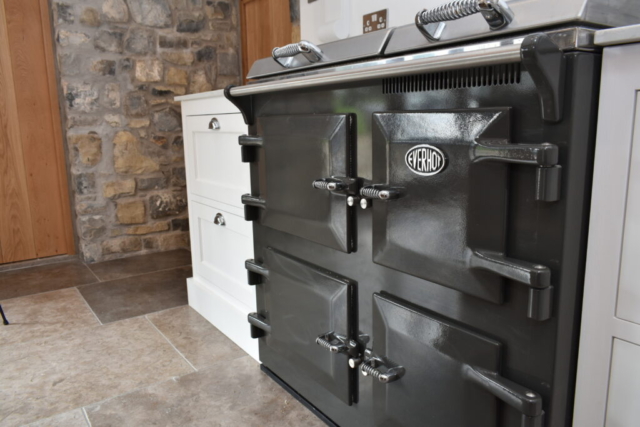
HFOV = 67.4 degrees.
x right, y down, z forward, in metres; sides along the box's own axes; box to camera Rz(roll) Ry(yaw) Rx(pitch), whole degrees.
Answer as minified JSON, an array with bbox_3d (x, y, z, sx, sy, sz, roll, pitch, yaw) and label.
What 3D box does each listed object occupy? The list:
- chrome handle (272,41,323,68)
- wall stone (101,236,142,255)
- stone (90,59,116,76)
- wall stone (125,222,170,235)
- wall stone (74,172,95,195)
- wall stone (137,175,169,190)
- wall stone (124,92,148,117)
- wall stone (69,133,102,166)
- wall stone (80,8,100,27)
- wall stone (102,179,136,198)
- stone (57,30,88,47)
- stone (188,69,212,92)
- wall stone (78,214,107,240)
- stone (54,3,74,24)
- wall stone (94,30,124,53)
[{"bbox_3d":[-0.061,-0.387,1.175,0.062,0.053,0.143,-9,13,-35],"label":"chrome handle"},{"bbox_3d":[-1.228,0.190,2.964,0.233,0.083,0.095,-9,13,-35],"label":"wall stone"},{"bbox_3d":[-1.251,-0.833,2.765,0.130,0.092,0.095,-9,13,-35],"label":"stone"},{"bbox_3d":[-1.098,0.088,3.042,0.278,0.059,0.090,-8,13,-31],"label":"wall stone"},{"bbox_3d":[-1.383,-0.179,2.812,0.099,0.124,0.090,-8,13,-31],"label":"wall stone"},{"bbox_3d":[-1.061,-0.194,3.018,0.188,0.081,0.095,-9,13,-35],"label":"wall stone"},{"bbox_3d":[-1.115,-0.656,2.900,0.131,0.139,0.090,-8,13,-31],"label":"wall stone"},{"bbox_3d":[-1.359,-0.368,2.769,0.167,0.183,0.095,-9,13,-35],"label":"wall stone"},{"bbox_3d":[-1.297,-1.097,2.705,0.098,0.090,0.090,-8,13,-31],"label":"wall stone"},{"bbox_3d":[-1.223,-0.156,2.919,0.188,0.113,0.090,-8,13,-31],"label":"wall stone"},{"bbox_3d":[-1.368,-0.961,2.656,0.155,0.079,0.095,-9,13,-35],"label":"stone"},{"bbox_3d":[-0.783,-0.849,3.104,0.148,0.148,0.095,-9,13,-35],"label":"stone"},{"bbox_3d":[-1.354,0.077,2.852,0.139,0.145,0.095,-9,13,-35],"label":"wall stone"},{"bbox_3d":[-1.393,-1.082,2.617,0.092,0.107,0.095,-9,13,-35],"label":"stone"},{"bbox_3d":[-1.220,-0.987,2.774,0.154,0.115,0.090,-8,13,-31],"label":"wall stone"}]

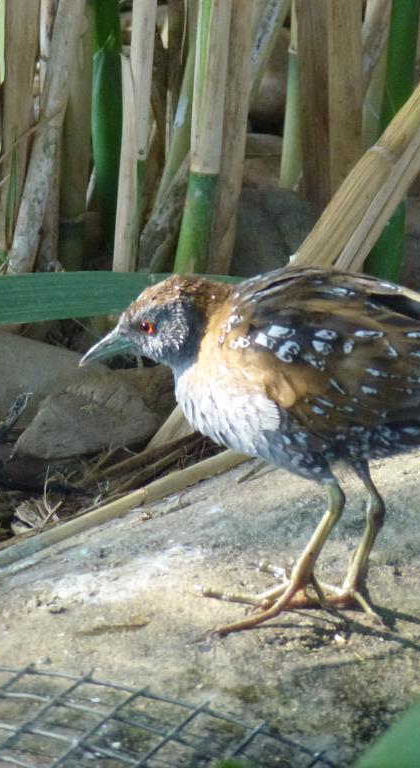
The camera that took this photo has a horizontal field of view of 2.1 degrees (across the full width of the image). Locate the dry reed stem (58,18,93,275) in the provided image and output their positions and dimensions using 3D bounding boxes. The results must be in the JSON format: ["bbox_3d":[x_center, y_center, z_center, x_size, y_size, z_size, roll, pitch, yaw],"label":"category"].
[{"bbox_3d":[-0.043,-0.079,3.740,0.009,0.100,0.009,2,20,-1],"label":"dry reed stem"}]

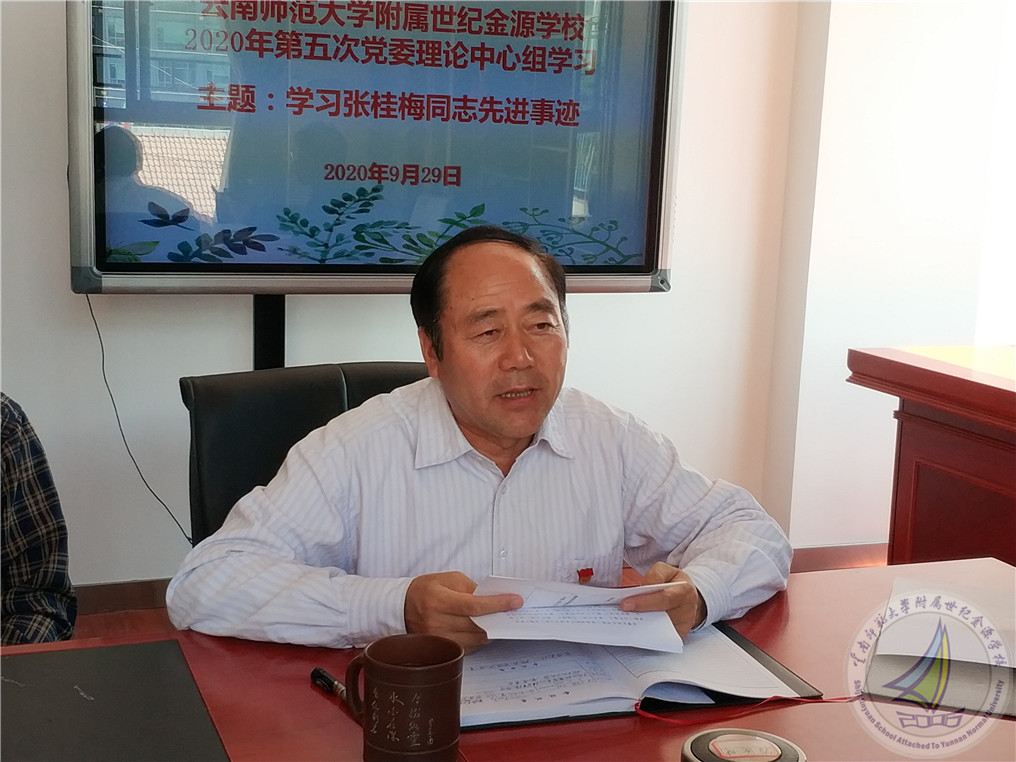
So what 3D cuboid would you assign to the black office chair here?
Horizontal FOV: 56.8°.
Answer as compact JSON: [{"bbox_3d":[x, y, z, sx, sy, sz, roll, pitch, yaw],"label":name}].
[{"bbox_3d":[-0.160,0.496,1.306,0.600,0.980,0.620,-2,8,-20],"label":"black office chair"}]

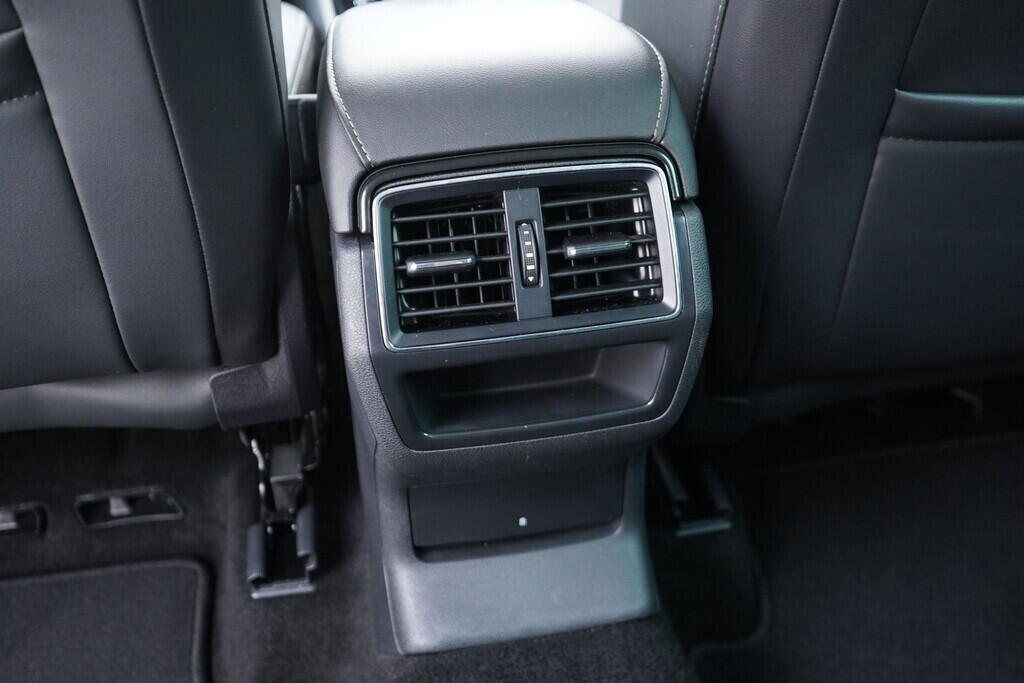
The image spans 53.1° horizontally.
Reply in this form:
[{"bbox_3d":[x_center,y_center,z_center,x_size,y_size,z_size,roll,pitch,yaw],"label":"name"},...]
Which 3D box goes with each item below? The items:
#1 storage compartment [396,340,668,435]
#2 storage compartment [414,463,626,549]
[{"bbox_3d":[0.012,0.019,0.597,0.151,0.043,0.046,-6,16,-9],"label":"storage compartment"},{"bbox_3d":[0.002,0.096,0.707,0.147,0.058,0.042,-6,34,-9],"label":"storage compartment"}]

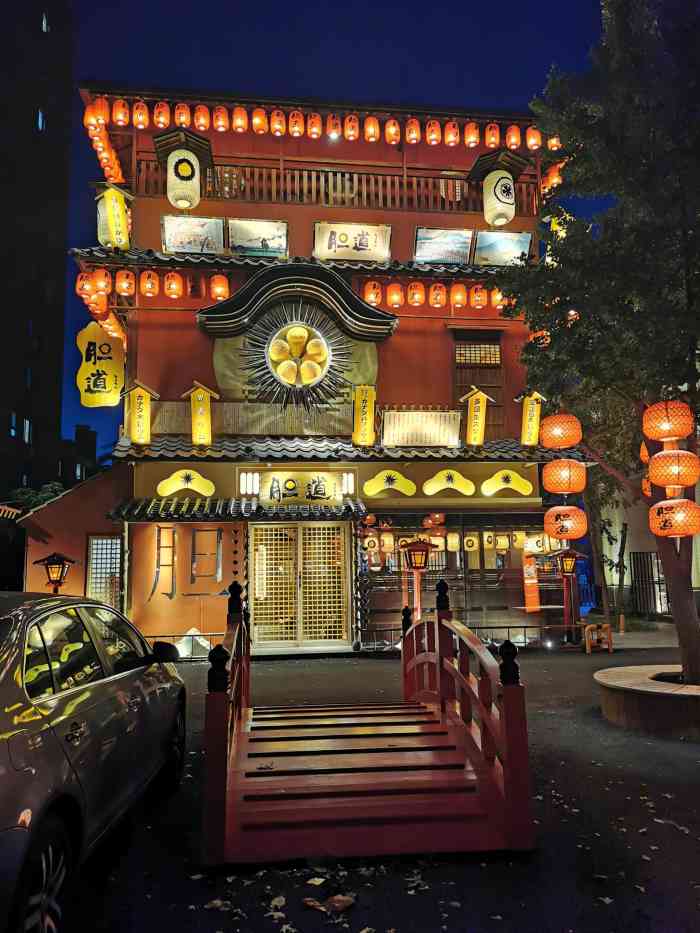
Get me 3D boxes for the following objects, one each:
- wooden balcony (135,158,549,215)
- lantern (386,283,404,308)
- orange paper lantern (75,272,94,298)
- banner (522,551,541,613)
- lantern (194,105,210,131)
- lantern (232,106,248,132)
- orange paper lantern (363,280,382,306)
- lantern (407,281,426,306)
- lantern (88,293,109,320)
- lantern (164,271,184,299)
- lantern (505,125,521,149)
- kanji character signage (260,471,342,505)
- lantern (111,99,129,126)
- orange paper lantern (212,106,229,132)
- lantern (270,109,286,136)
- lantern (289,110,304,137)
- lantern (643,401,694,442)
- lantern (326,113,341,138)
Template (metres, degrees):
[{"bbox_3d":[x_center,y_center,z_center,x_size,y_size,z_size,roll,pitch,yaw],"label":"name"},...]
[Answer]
[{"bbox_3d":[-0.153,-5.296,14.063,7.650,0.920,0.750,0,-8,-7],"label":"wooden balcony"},{"bbox_3d":[0.778,-2.915,12.404,0.295,0.385,0.295,0,-8,-8],"label":"lantern"},{"bbox_3d":[-4.330,-2.967,11.936,0.295,0.385,0.295,0,-8,-8],"label":"orange paper lantern"},{"bbox_3d":[3.563,2.260,14.301,0.294,1.164,0.031,0,-8,-7],"label":"banner"},{"bbox_3d":[-2.731,-6.456,13.476,0.278,0.433,0.278,0,-8,-7],"label":"lantern"},{"bbox_3d":[-2.041,-6.465,13.567,0.278,0.433,0.278,0,-8,-7],"label":"lantern"},{"bbox_3d":[0.391,-2.935,12.355,0.295,0.385,0.295,0,-8,-8],"label":"orange paper lantern"},{"bbox_3d":[1.190,-3.097,13.029,0.320,0.445,0.320,0,-7,-7],"label":"lantern"},{"bbox_3d":[-4.510,-2.868,13.055,0.300,0.430,0.300,0,-8,-7],"label":"lantern"},{"bbox_3d":[-3.019,-3.129,12.521,0.300,0.430,0.300,0,-8,-7],"label":"lantern"},{"bbox_3d":[2.844,-5.717,12.648,0.255,0.375,0.255,0,-8,-8],"label":"lantern"},{"bbox_3d":[-0.848,0.367,12.746,1.425,0.584,0.100,0,-7,-7],"label":"kanji character signage"},{"bbox_3d":[-4.176,-6.453,13.288,0.278,0.433,0.278,0,-8,-7],"label":"lantern"},{"bbox_3d":[-2.387,-6.454,13.520,0.278,0.433,0.278,0,-8,-7],"label":"orange paper lantern"},{"bbox_3d":[-1.326,-6.373,13.524,0.284,0.419,0.284,0,-8,-7],"label":"lantern"},{"bbox_3d":[-0.965,-6.185,13.124,0.280,0.455,0.280,0,-7,-7],"label":"lantern"},{"bbox_3d":[3.185,-0.449,7.286,0.480,0.400,0.480,0,-7,-7],"label":"lantern"},{"bbox_3d":[-0.299,-6.186,13.203,0.280,0.455,0.280,0,-7,-7],"label":"lantern"}]

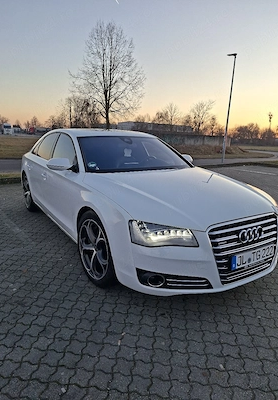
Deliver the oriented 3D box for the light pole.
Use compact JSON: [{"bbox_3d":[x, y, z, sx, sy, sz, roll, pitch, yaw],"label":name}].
[{"bbox_3d":[4.997,-5.082,15.095,0.620,5.920,0.220,2,13,0],"label":"light pole"}]

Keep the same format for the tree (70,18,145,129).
[{"bbox_3d":[-2.540,-9.247,22.330,6.721,10.300,6.721,0,13,-7],"label":"tree"}]

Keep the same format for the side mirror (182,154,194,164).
[{"bbox_3d":[0.724,-0.580,3.843,0.250,0.145,0.170,-7,15,-31],"label":"side mirror"}]

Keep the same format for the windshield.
[{"bbox_3d":[-0.042,-0.590,3.331,1.480,0.150,0.840,-7,47,-31],"label":"windshield"}]

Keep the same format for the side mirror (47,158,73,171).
[{"bbox_3d":[-0.842,-0.392,2.867,0.250,0.145,0.170,-7,15,-31],"label":"side mirror"}]

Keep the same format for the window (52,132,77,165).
[{"bbox_3d":[-0.891,-0.598,3.245,0.100,0.430,0.990,18,2,-34],"label":"window"}]

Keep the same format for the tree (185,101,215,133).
[{"bbox_3d":[13.653,-16.710,58.174,6.689,9.580,6.689,5,13,12],"label":"tree"}]

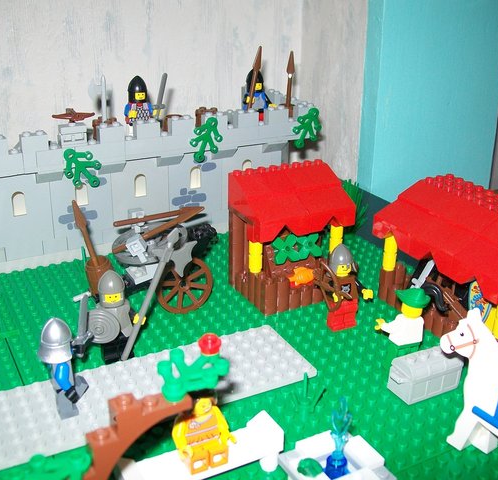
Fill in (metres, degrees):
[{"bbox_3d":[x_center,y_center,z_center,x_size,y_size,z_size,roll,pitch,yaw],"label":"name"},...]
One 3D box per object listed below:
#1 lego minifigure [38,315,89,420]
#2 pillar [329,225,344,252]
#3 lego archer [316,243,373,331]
[{"bbox_3d":[-0.078,0.052,0.280,0.022,0.047,0.023,-11,26,-26],"label":"lego minifigure"},{"bbox_3d":[0.054,-0.003,0.409,0.008,0.028,0.008,-11,26,-26],"label":"pillar"},{"bbox_3d":[0.051,0.024,0.363,0.036,0.047,0.020,-11,26,-26],"label":"lego archer"}]

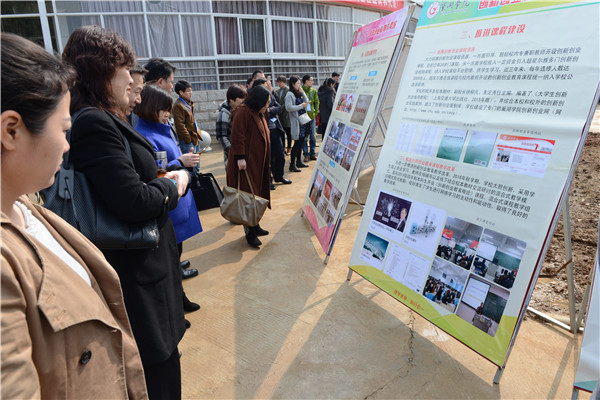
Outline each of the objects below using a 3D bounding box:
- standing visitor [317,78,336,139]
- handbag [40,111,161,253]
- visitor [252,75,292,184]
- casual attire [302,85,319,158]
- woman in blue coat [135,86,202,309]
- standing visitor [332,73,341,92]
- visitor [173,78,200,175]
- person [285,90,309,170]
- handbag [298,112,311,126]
[{"bbox_3d":[0.659,-1.980,9.327,0.360,1.635,0.500,-11,18,-29],"label":"standing visitor"},{"bbox_3d":[-0.627,-0.059,1.270,0.370,0.440,0.160,-3,16,-2],"label":"handbag"},{"bbox_3d":[-0.389,-1.045,6.258,0.400,1.626,0.520,5,18,24],"label":"visitor"},{"bbox_3d":[0.180,-1.568,8.205,0.340,1.464,0.500,13,22,43],"label":"casual attire"},{"bbox_3d":[-0.861,0.068,2.584,0.460,1.566,0.500,-2,16,0],"label":"woman in blue coat"},{"bbox_3d":[0.936,-2.333,10.247,0.340,1.780,0.500,0,16,10],"label":"standing visitor"},{"bbox_3d":[-1.511,-0.795,5.528,0.340,1.642,0.500,2,17,14],"label":"visitor"},{"bbox_3d":[-0.040,-1.345,7.109,0.400,1.640,0.460,7,19,27],"label":"person"},{"bbox_3d":[0.093,-1.416,7.034,0.220,0.160,0.090,-36,28,-17],"label":"handbag"}]

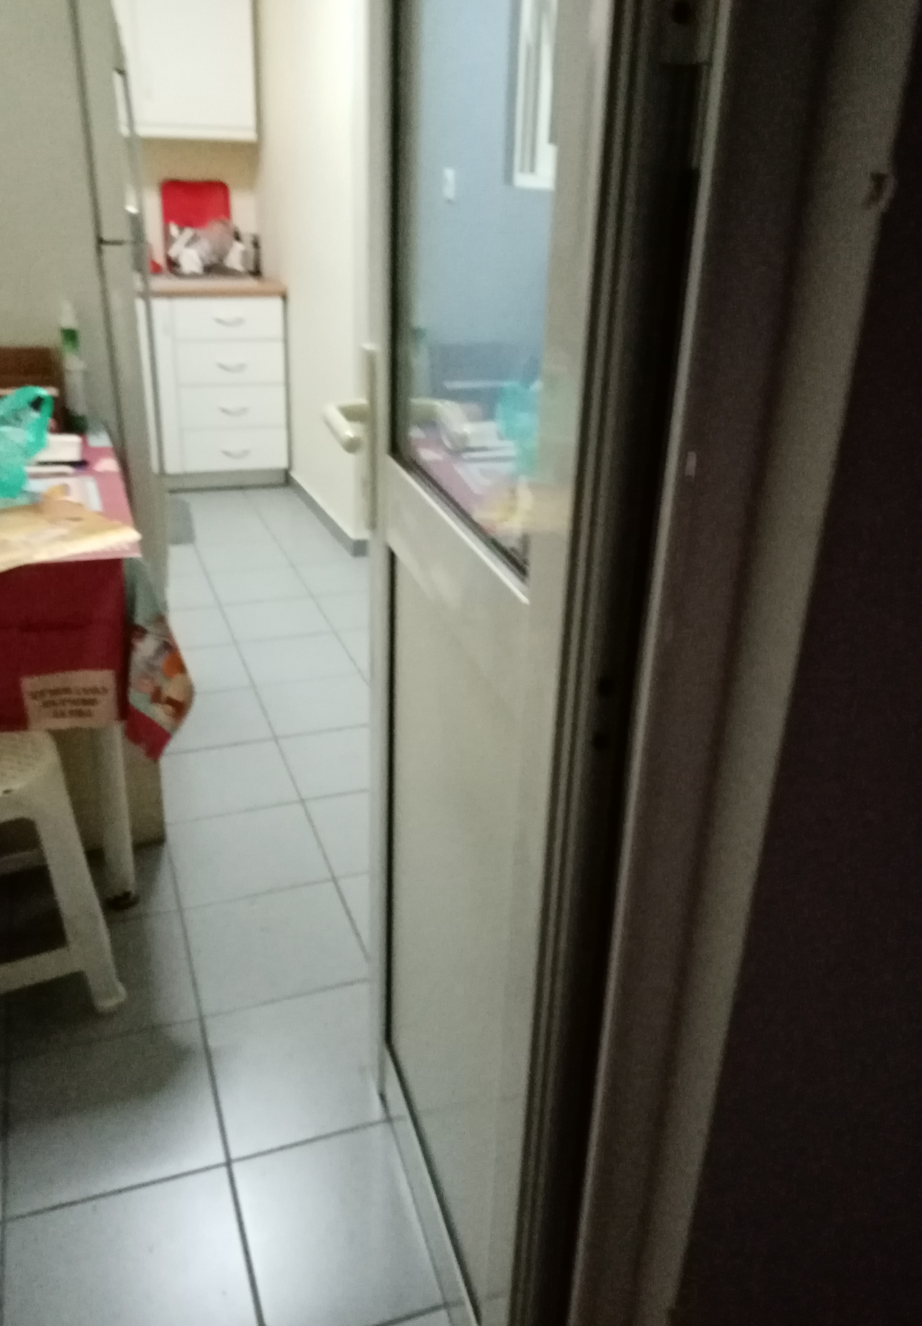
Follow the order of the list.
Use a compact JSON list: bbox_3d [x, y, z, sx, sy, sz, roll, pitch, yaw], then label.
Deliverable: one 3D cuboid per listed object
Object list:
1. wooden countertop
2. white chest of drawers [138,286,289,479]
[{"bbox_3d":[-1.103,-1.653,4.371,0.581,0.035,0.581,-7,28,-20],"label":"wooden countertop"},{"bbox_3d":[-1.133,-1.303,4.544,0.572,0.748,0.556,-7,28,-20],"label":"white chest of drawers"}]

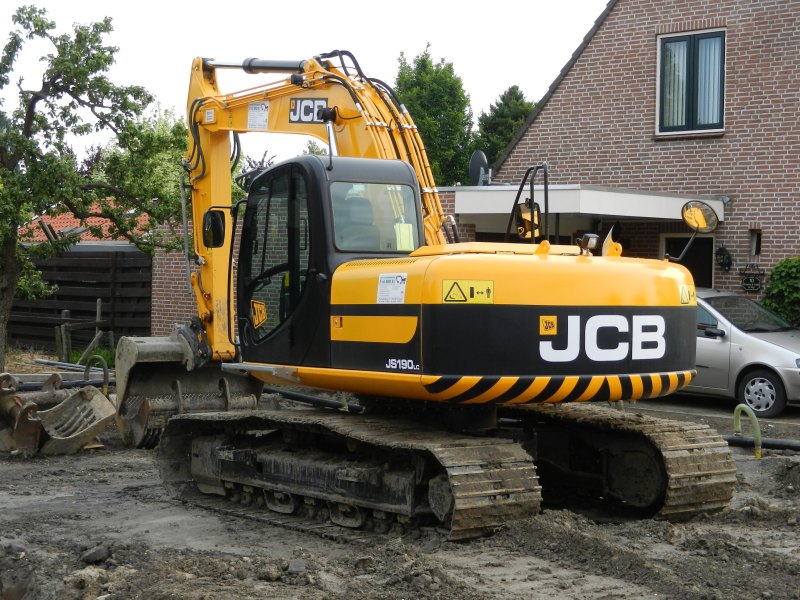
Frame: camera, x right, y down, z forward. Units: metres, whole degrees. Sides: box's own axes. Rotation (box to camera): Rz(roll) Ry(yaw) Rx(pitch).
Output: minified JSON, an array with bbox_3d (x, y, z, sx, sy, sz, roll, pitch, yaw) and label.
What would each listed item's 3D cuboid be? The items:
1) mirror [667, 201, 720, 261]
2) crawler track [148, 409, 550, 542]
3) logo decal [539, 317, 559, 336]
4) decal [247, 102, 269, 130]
[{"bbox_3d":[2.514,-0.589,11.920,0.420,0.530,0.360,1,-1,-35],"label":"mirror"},{"bbox_3d":[-0.635,1.493,12.024,0.885,0.850,4.450,1,-1,-39],"label":"crawler track"},{"bbox_3d":[1.149,0.200,10.725,0.153,0.143,0.010,1,-1,-23],"label":"logo decal"},{"bbox_3d":[-1.536,-1.984,14.975,0.010,0.297,0.425,1,-1,-35],"label":"decal"}]

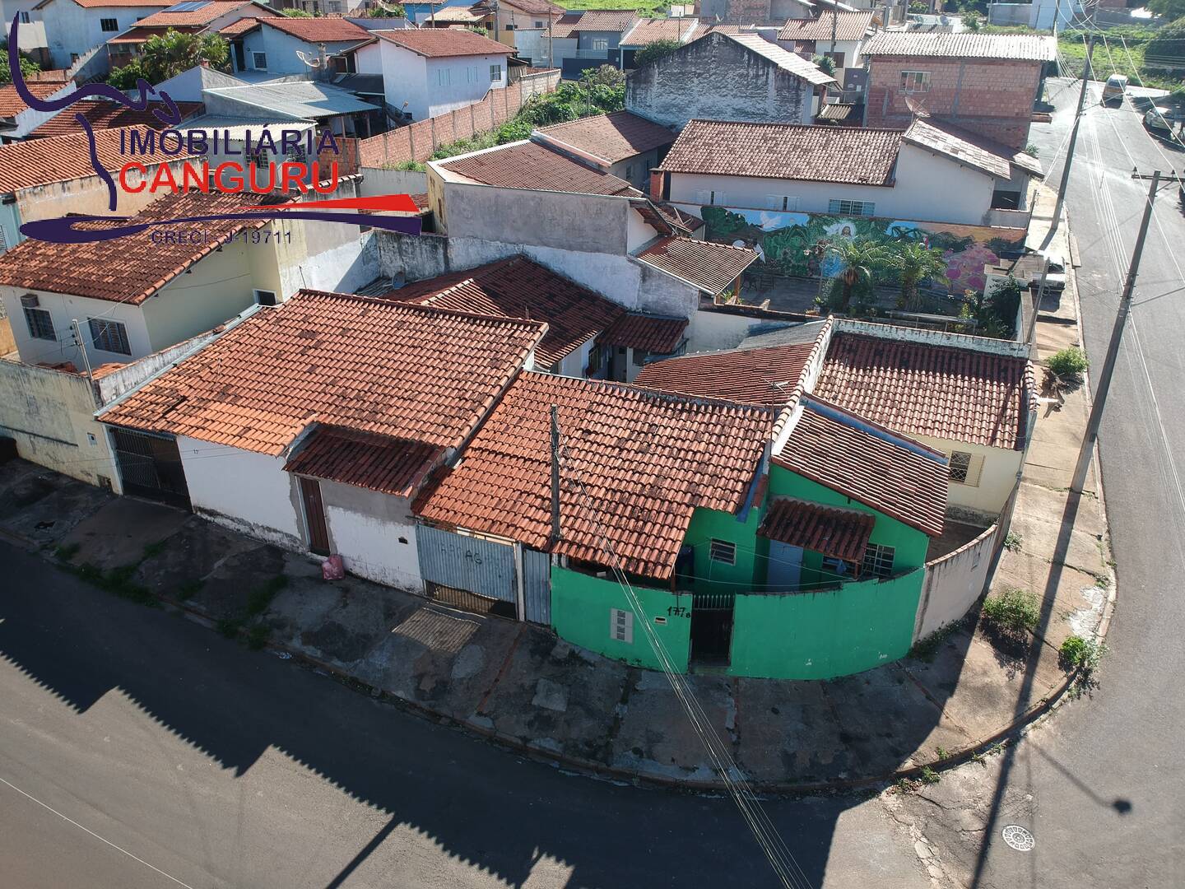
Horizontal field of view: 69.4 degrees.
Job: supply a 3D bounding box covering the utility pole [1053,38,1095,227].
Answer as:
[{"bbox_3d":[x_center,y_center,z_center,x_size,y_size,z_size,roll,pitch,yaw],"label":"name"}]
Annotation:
[{"bbox_3d":[23.725,-15.283,42.349,0.300,9.045,0.300,9,27,23],"label":"utility pole"}]

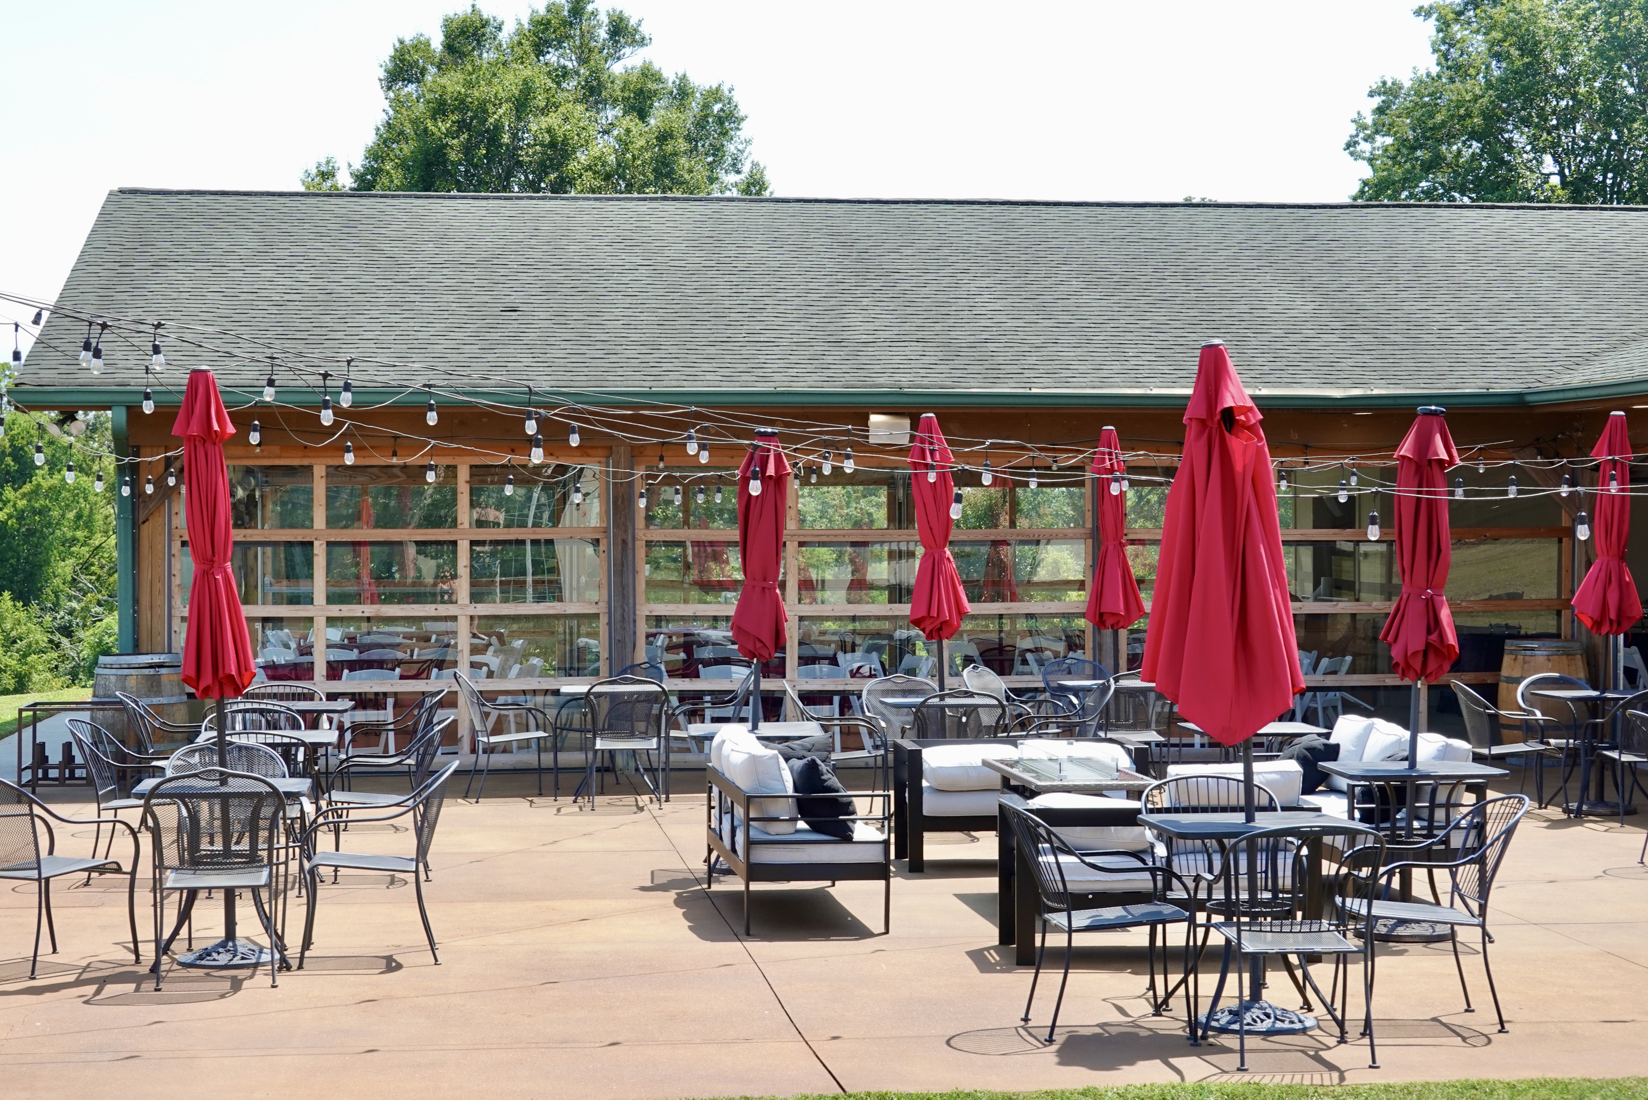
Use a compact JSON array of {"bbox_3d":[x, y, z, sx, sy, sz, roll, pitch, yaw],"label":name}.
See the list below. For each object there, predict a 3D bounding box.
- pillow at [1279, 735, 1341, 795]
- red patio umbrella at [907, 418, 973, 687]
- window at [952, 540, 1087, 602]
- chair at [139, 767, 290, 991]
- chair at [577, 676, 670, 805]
[{"bbox_3d":[2.620,1.165,14.800,0.140,0.370,0.390,39,-18,-24],"label":"pillow"},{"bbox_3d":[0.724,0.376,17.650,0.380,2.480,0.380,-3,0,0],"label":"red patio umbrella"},{"bbox_3d":[1.519,0.166,21.432,1.071,0.493,0.050,0,0,-7],"label":"window"},{"bbox_3d":[-2.475,1.305,11.200,0.590,0.885,0.660,0,0,-12],"label":"chair"},{"bbox_3d":[-1.320,1.268,18.330,0.580,0.885,0.660,0,0,-5],"label":"chair"}]

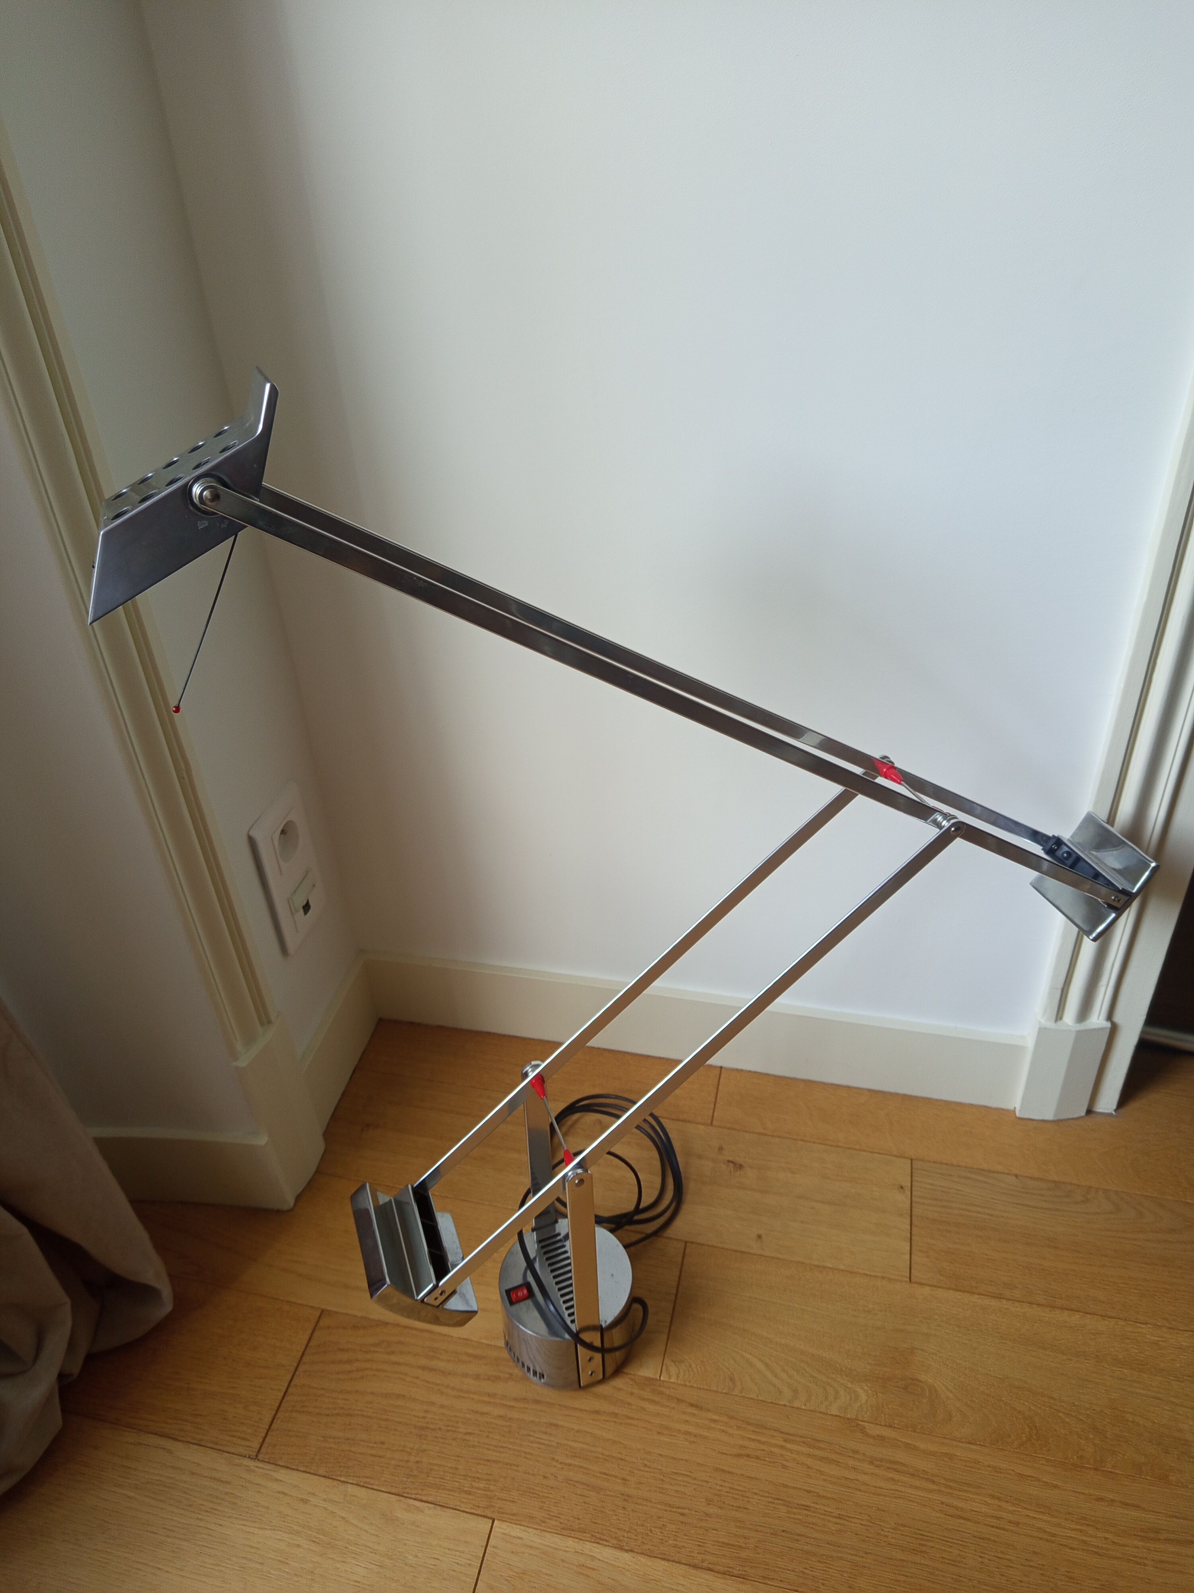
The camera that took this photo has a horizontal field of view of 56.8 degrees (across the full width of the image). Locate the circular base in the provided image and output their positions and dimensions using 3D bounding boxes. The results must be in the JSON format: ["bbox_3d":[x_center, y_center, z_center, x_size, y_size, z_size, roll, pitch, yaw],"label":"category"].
[{"bbox_3d":[-0.023,0.431,0.943,0.111,0.075,0.111,-3,34,2],"label":"circular base"}]

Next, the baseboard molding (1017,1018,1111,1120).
[{"bbox_3d":[0.458,0.268,1.083,0.071,0.129,0.025,5,35,13],"label":"baseboard molding"}]

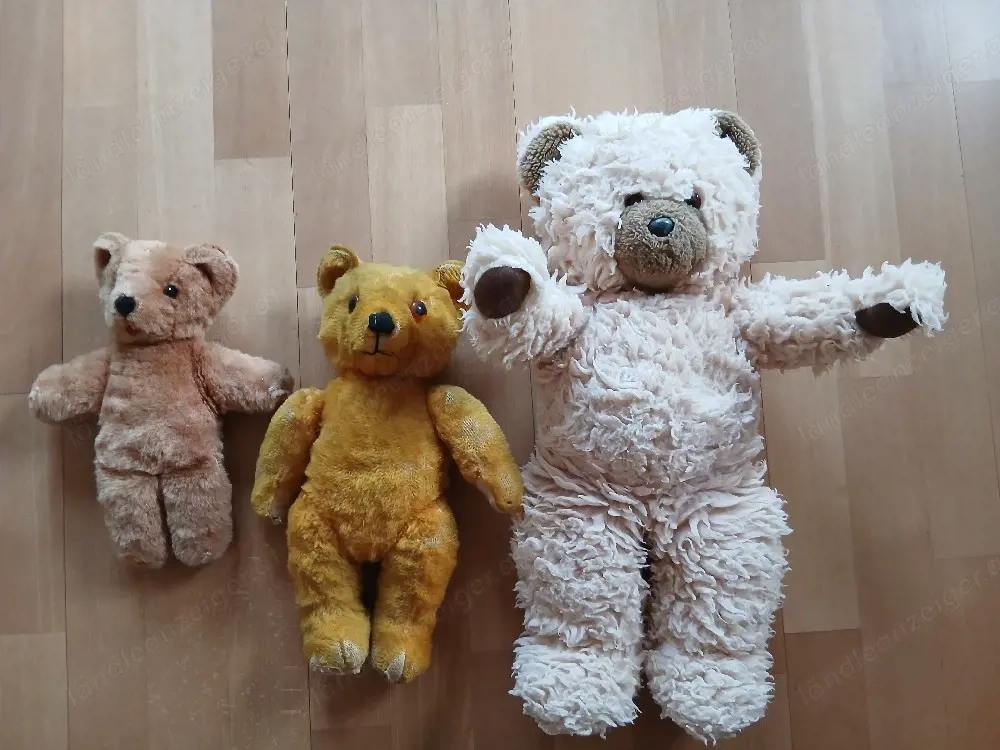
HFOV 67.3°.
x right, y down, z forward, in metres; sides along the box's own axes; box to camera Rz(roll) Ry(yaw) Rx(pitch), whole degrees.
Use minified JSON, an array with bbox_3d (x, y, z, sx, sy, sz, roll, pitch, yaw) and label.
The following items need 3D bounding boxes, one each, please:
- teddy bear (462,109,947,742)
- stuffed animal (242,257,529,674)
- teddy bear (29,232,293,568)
[{"bbox_3d":[0.161,0.031,0.558,0.377,0.200,0.482,0,85,-1],"label":"teddy bear"},{"bbox_3d":[-0.090,0.067,0.590,0.219,0.120,0.346,2,85,-1],"label":"stuffed animal"},{"bbox_3d":[-0.277,0.016,0.603,0.214,0.095,0.276,-2,85,-1],"label":"teddy bear"}]

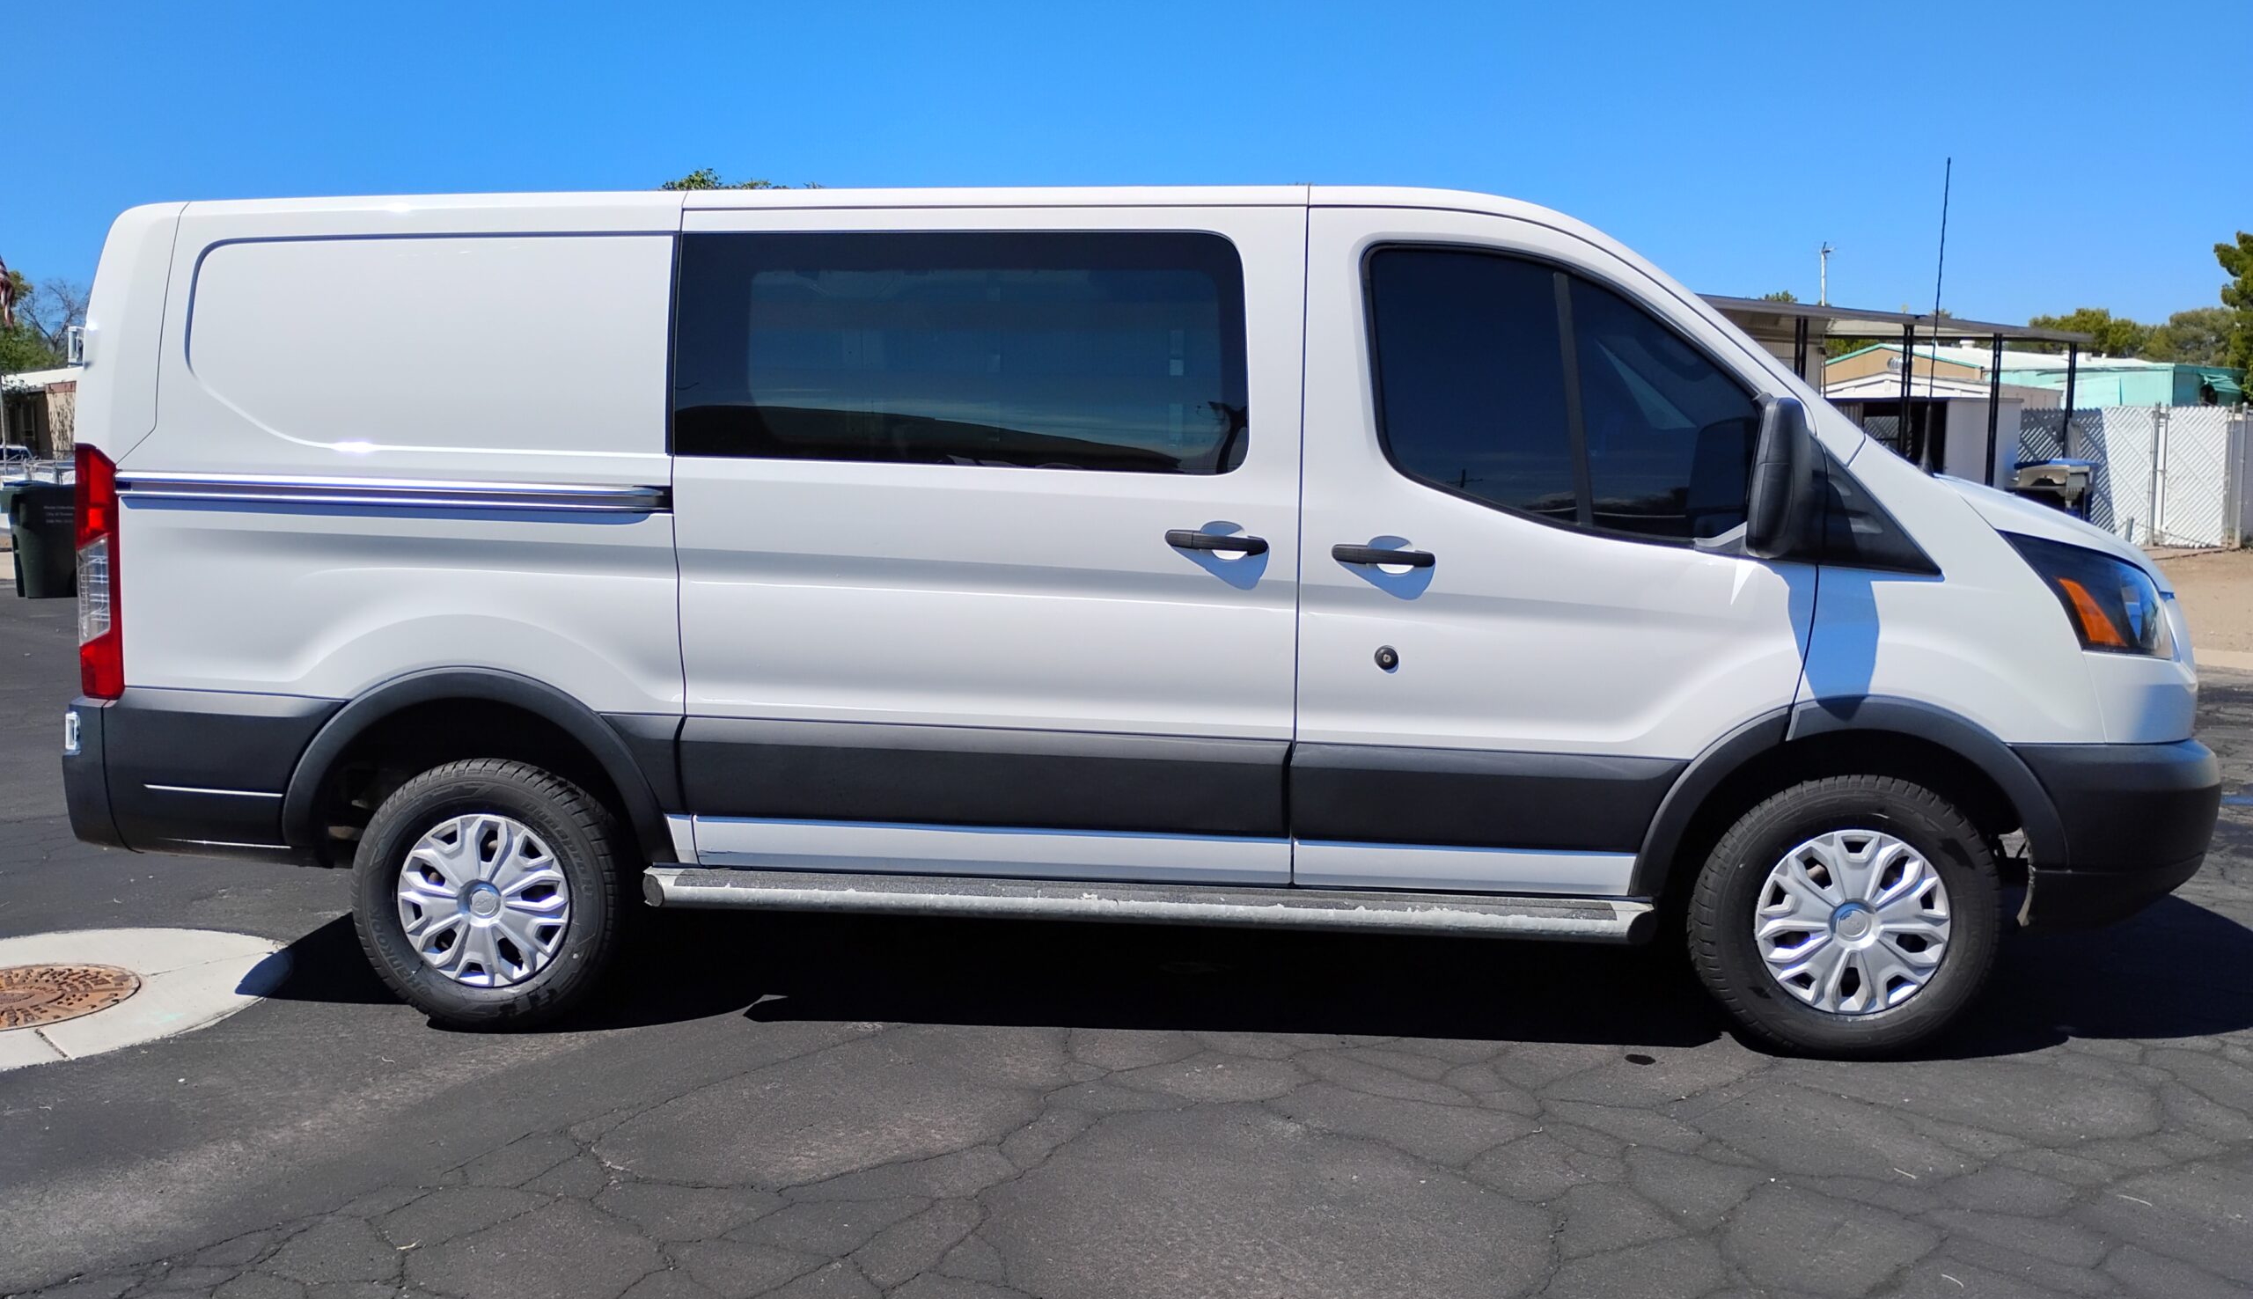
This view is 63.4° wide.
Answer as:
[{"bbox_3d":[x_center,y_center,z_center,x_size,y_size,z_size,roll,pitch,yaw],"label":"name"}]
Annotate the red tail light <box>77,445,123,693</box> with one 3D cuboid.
[{"bbox_3d":[-2.555,-0.193,4.548,0.186,0.626,0.165,1,8,5],"label":"red tail light"}]

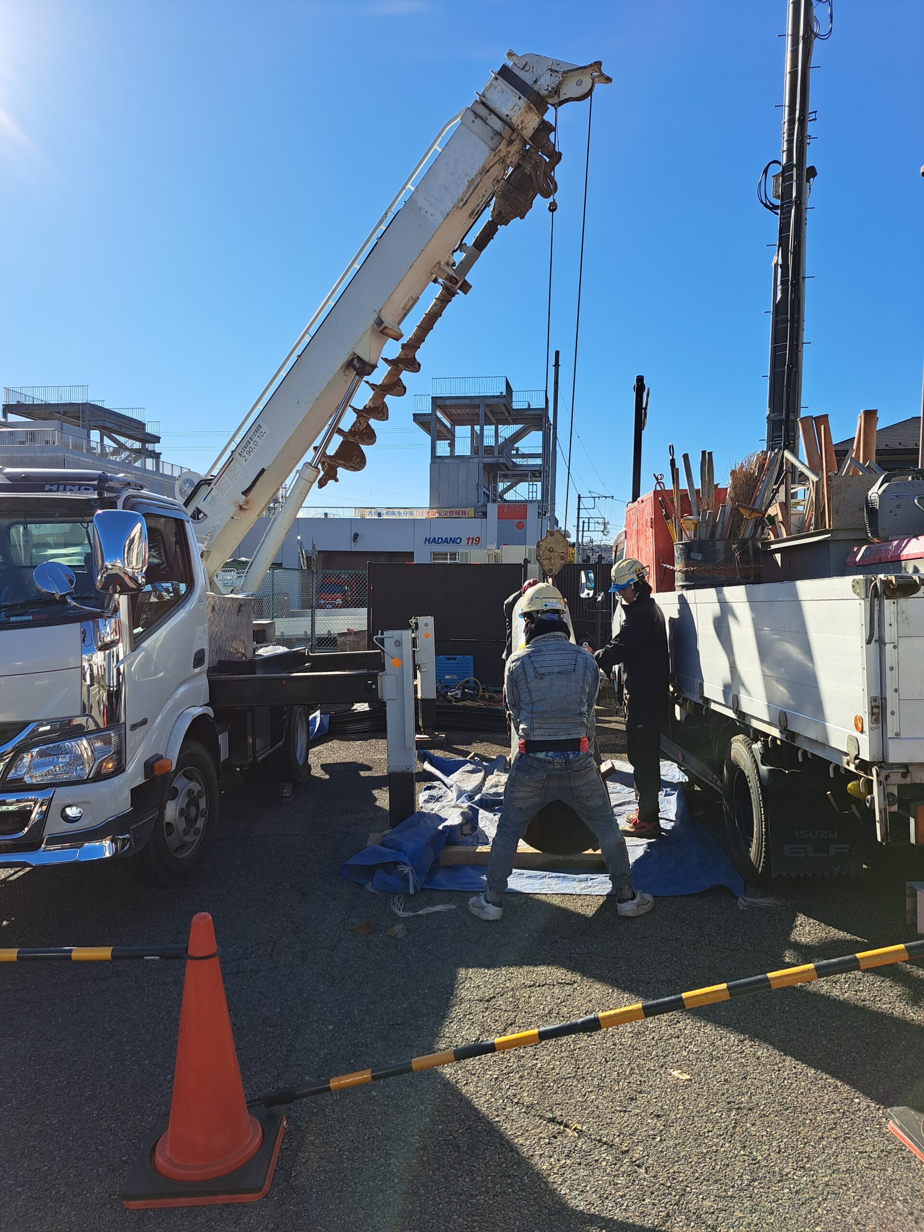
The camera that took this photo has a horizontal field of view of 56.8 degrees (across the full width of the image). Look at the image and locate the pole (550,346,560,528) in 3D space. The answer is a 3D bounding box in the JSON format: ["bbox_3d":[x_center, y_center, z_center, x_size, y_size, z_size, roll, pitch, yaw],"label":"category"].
[{"bbox_3d":[4.046,-5.887,38.000,0.270,11.800,0.270,1,3,0],"label":"pole"}]

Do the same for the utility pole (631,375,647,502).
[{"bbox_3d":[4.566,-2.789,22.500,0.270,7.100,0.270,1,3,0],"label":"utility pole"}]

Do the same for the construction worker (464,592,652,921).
[{"bbox_3d":[0.503,0.636,4.312,0.900,1.670,0.660,1,3,2],"label":"construction worker"}]

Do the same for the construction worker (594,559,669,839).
[{"bbox_3d":[1.077,0.490,5.480,0.520,1.790,0.500,1,3,-6],"label":"construction worker"}]

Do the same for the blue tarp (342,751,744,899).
[{"bbox_3d":[0.520,1.261,6.000,2.600,0.260,3.050,1,3,-2],"label":"blue tarp"}]

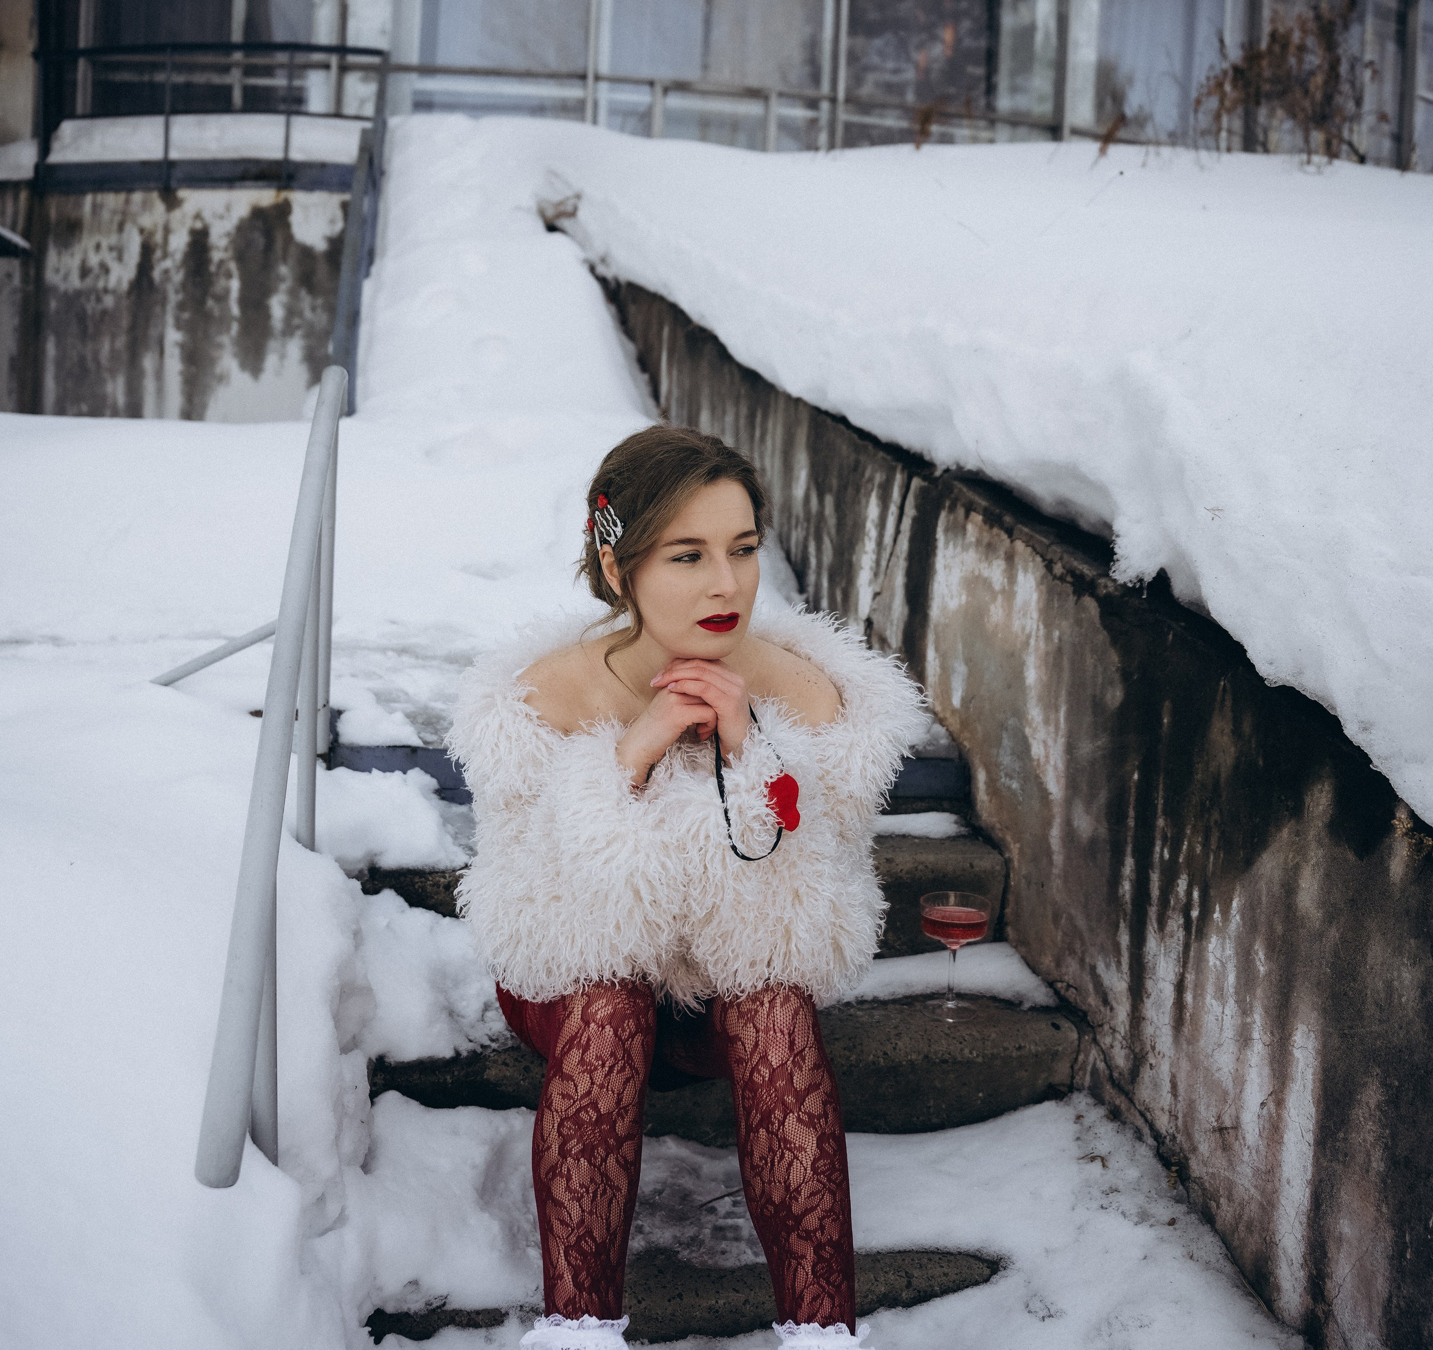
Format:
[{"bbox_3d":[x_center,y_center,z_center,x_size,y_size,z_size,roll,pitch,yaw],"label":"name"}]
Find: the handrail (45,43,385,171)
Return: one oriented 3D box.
[{"bbox_3d":[-3.306,-3.718,9.400,2.280,0.780,0.400,3,5,5],"label":"handrail"}]

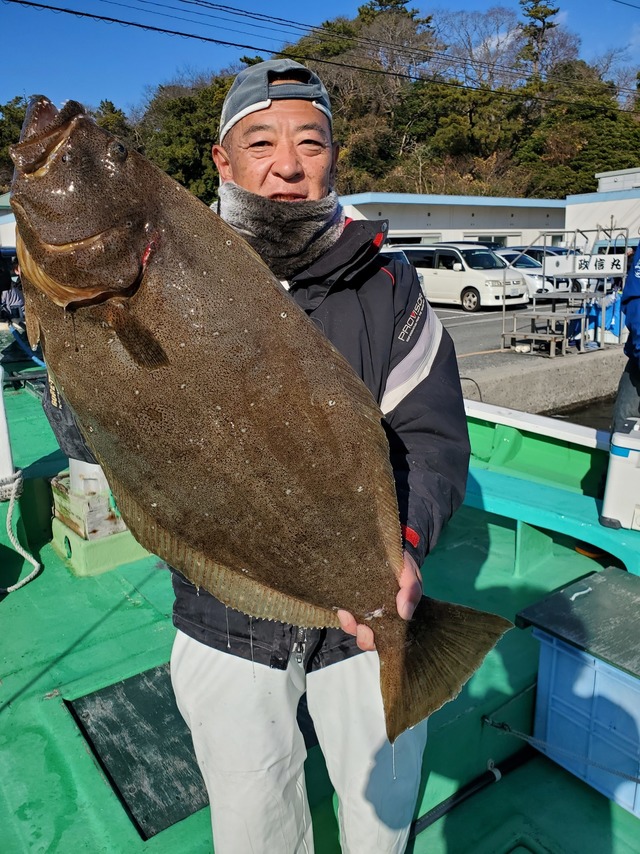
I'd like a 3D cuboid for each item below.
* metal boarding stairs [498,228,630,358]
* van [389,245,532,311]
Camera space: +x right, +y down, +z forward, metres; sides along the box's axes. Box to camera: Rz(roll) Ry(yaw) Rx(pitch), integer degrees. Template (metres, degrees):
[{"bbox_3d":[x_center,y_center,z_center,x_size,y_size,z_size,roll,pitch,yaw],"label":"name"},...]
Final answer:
[{"bbox_3d":[4.030,-2.245,10.570,1.740,1.880,0.990,-11,17,-31],"label":"metal boarding stairs"},{"bbox_3d":[3.958,-4.469,19.058,1.700,1.840,4.650,-11,17,-32],"label":"van"}]

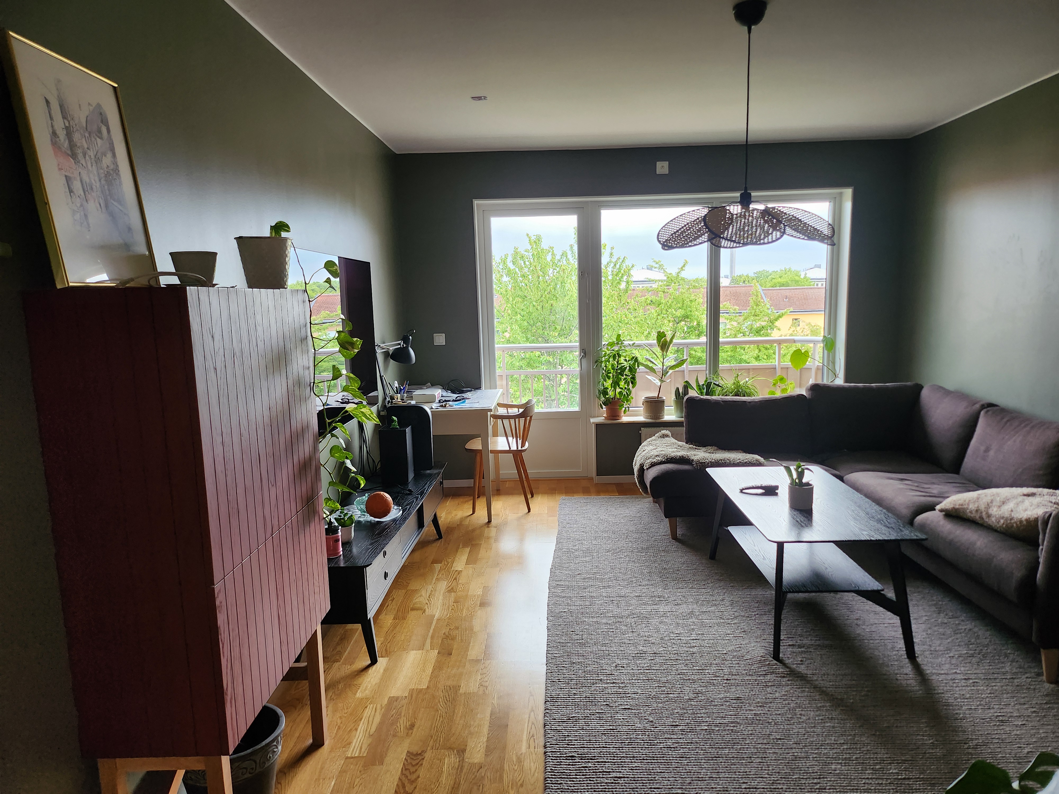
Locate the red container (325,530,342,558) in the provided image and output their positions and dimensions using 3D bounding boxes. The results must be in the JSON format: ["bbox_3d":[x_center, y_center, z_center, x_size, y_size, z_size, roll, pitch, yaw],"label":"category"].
[{"bbox_3d":[-0.826,0.595,3.029,0.097,0.108,0.097,5,10,38],"label":"red container"}]

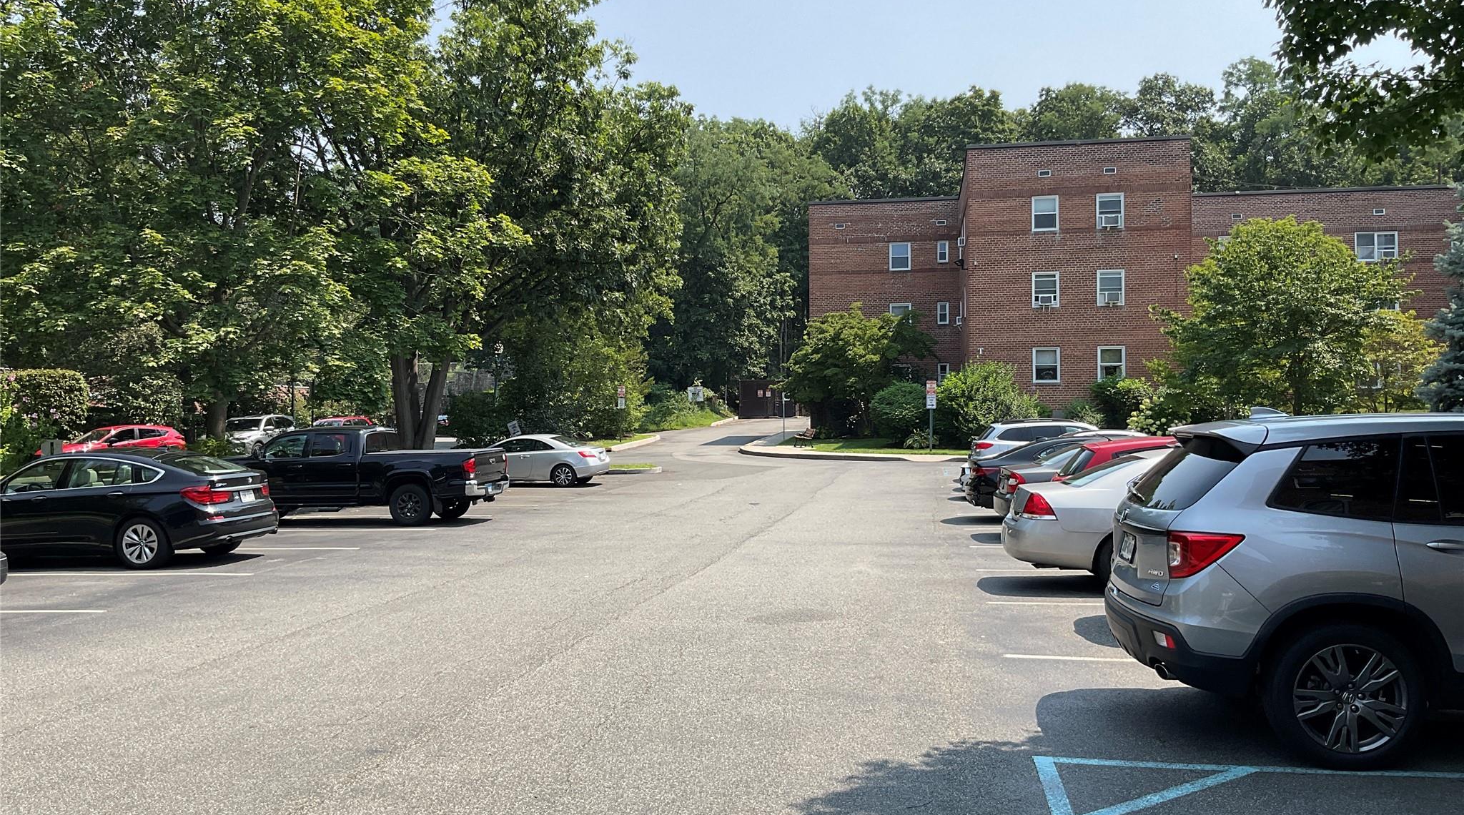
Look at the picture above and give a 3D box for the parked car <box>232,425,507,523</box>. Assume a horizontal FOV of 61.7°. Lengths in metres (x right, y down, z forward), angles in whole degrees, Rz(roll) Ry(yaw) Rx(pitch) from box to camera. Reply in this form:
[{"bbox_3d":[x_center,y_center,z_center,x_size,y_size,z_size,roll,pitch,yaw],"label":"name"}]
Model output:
[{"bbox_3d":[-7.200,1.210,22.600,5.650,1.790,1.890,-1,0,9],"label":"parked car"}]

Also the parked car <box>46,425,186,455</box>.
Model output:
[{"bbox_3d":[-19.850,1.330,39.300,1.800,1.540,4.400,-1,-1,27],"label":"parked car"}]

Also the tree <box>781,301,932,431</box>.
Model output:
[{"bbox_3d":[4.800,-1.500,47.500,5.900,5.200,5.700,-1,-1,9],"label":"tree"}]

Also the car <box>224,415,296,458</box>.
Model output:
[{"bbox_3d":[-18.850,1.180,48.300,1.900,1.700,4.750,0,-1,3],"label":"car"}]

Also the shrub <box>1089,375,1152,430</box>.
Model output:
[{"bbox_3d":[13.300,-0.100,42.000,2.000,2.050,1.800,0,-1,10],"label":"shrub"}]

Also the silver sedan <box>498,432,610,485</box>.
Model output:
[{"bbox_3d":[-5.670,1.430,33.900,4.450,1.400,1.760,-1,0,9],"label":"silver sedan"}]

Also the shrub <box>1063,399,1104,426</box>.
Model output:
[{"bbox_3d":[12.100,0.250,42.500,1.350,1.200,1.200,0,-1,10],"label":"shrub"}]

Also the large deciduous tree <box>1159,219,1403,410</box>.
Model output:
[{"bbox_3d":[17.000,-2.600,38.000,7.800,6.700,7.500,-1,-1,9],"label":"large deciduous tree"}]

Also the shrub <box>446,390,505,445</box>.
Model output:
[{"bbox_3d":[-10.300,0.500,47.000,2.300,2.400,2.200,-1,-1,9],"label":"shrub"}]

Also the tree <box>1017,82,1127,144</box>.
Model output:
[{"bbox_3d":[23.600,-13.500,85.000,9.000,18.000,9.000,-1,-1,9],"label":"tree"}]

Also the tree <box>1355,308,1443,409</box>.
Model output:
[{"bbox_3d":[24.800,-1.750,45.500,3.800,4.000,3.800,-1,-1,9],"label":"tree"}]

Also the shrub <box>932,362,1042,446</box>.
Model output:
[{"bbox_3d":[8.700,-0.120,42.000,3.550,2.750,2.800,0,-1,10],"label":"shrub"}]

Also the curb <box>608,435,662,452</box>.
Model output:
[{"bbox_3d":[-3.900,1.500,50.500,0.900,0.300,7.500,-1,-1,12],"label":"curb"}]

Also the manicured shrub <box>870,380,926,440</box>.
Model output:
[{"bbox_3d":[5.900,0.100,43.300,2.020,2.100,2.000,0,-1,10],"label":"manicured shrub"}]

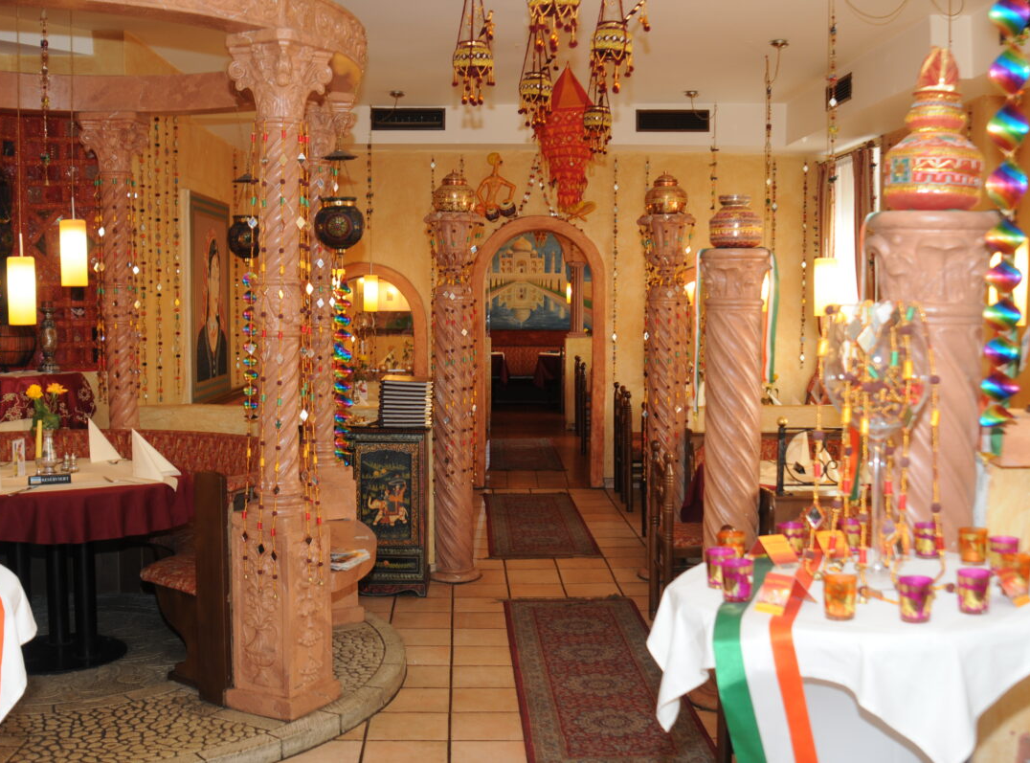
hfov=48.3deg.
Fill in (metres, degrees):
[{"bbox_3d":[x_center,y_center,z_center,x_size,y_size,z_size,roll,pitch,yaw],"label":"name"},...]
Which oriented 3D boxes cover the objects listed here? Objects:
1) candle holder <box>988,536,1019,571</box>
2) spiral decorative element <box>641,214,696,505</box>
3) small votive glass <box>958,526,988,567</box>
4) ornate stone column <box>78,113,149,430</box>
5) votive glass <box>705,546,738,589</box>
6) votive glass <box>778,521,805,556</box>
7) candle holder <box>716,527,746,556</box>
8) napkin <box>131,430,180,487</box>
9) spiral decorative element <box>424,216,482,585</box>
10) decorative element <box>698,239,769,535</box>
[{"bbox_3d":[1.001,0.357,2.344,0.061,0.070,0.061,2,5,23],"label":"candle holder"},{"bbox_3d":[0.893,0.087,6.680,0.340,2.120,0.340,1,5,8],"label":"spiral decorative element"},{"bbox_3d":[0.932,0.337,2.336,0.054,0.068,0.054,0,4,-3],"label":"small votive glass"},{"bbox_3d":[-2.167,-0.169,6.275,0.300,2.515,0.300,0,5,3],"label":"ornate stone column"},{"bbox_3d":[0.386,0.349,2.147,0.054,0.068,0.054,0,4,-3],"label":"votive glass"},{"bbox_3d":[0.578,0.331,2.402,0.054,0.068,0.054,0,4,-3],"label":"votive glass"},{"bbox_3d":[0.436,0.338,2.309,0.054,0.068,0.054,0,4,-3],"label":"candle holder"},{"bbox_3d":[-1.561,0.317,4.953,0.180,0.205,0.170,2,5,18],"label":"napkin"},{"bbox_3d":[-0.342,0.005,6.630,0.330,2.280,0.330,0,4,-3],"label":"spiral decorative element"},{"bbox_3d":[0.872,0.381,4.620,0.320,1.823,0.320,0,4,-3],"label":"decorative element"}]

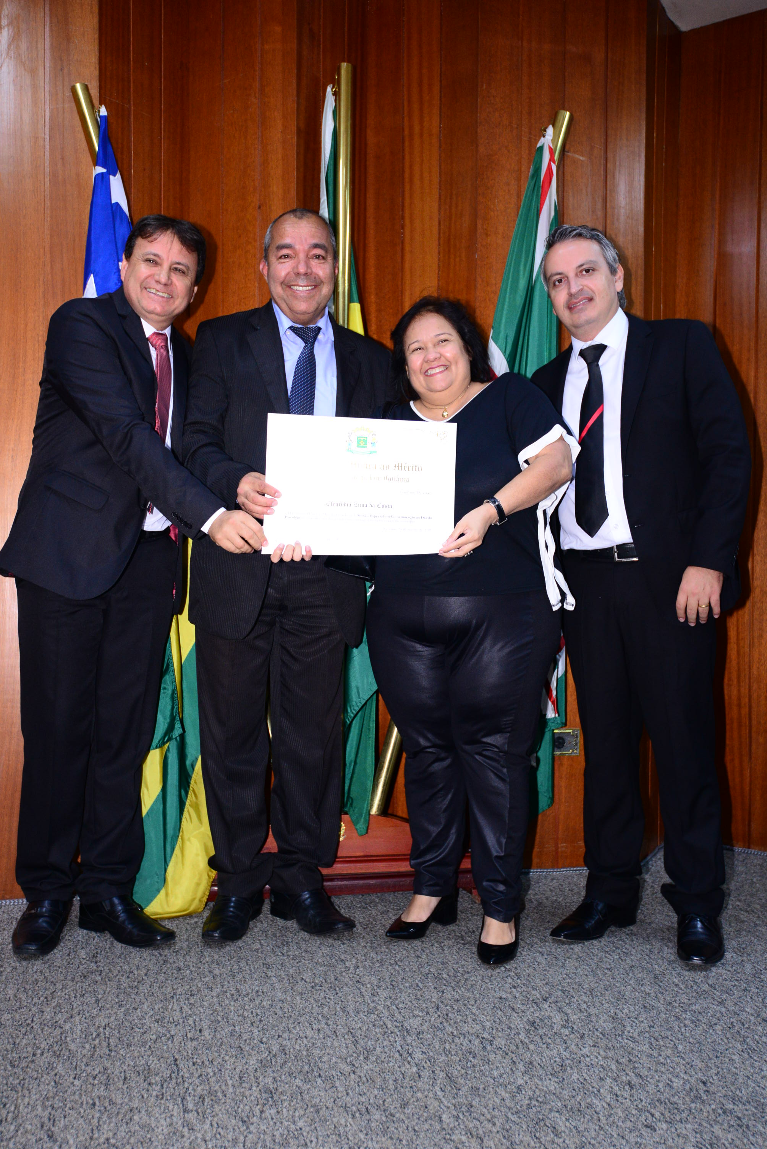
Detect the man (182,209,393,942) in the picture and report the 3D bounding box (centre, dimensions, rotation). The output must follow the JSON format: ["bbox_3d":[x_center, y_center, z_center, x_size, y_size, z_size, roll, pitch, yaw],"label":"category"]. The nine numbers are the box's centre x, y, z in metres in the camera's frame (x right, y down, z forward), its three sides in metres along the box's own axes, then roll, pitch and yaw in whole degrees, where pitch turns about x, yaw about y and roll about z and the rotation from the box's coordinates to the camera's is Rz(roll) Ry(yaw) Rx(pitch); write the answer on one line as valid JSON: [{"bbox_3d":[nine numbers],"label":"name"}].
[{"bbox_3d":[-0.216,-0.006,2.570,0.520,1.670,0.400,0,2,-8],"label":"man"}]

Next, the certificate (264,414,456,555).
[{"bbox_3d":[-0.047,-0.191,2.425,0.420,0.297,0.015,1,3,-10],"label":"certificate"}]

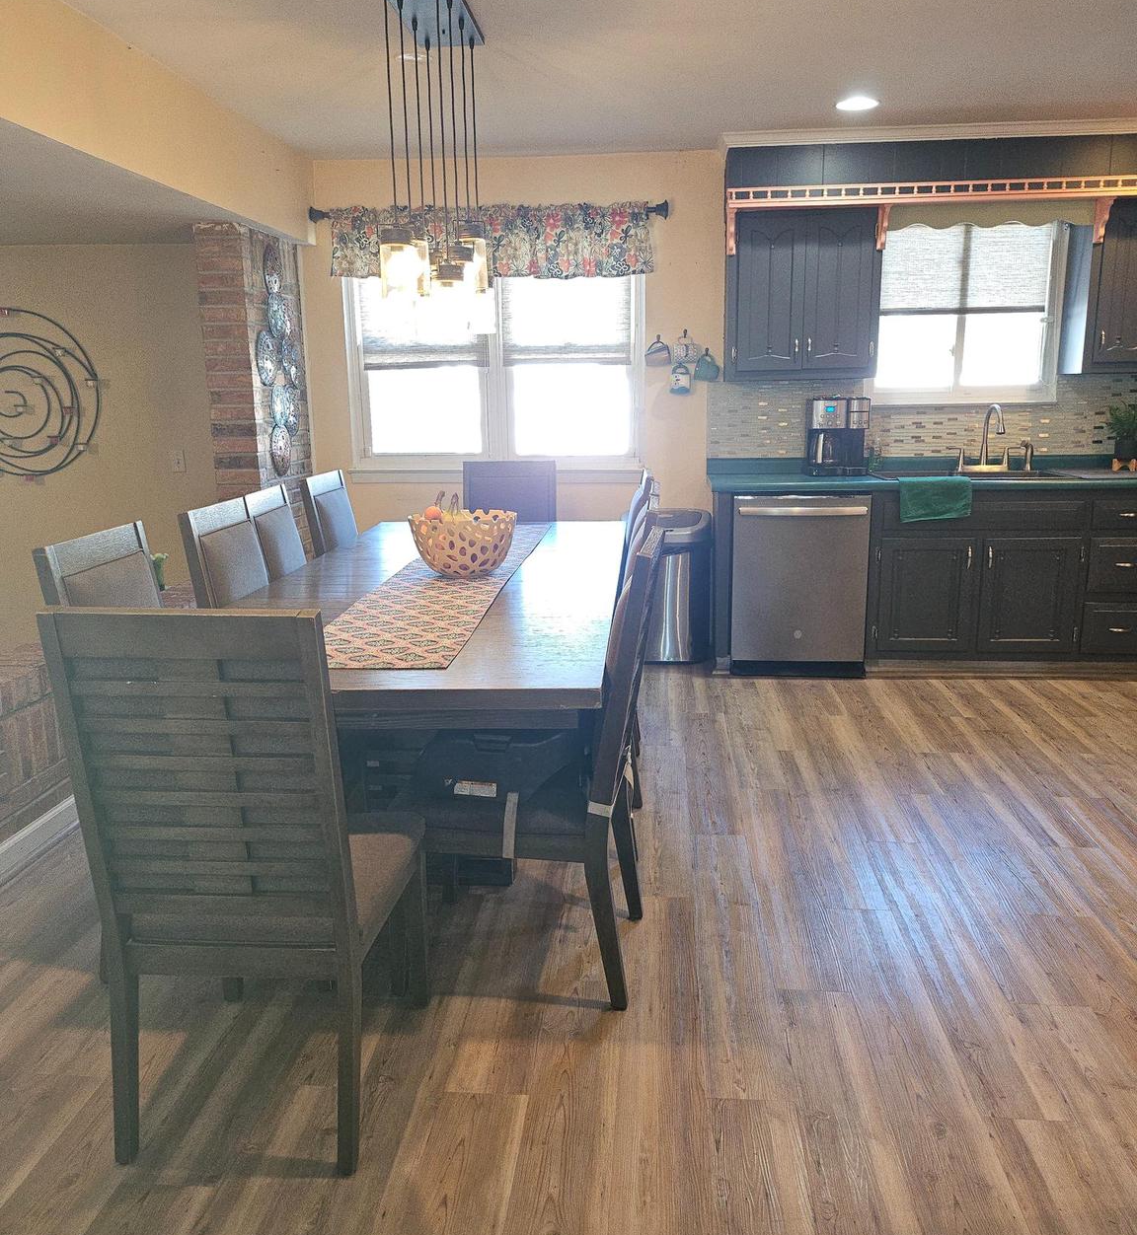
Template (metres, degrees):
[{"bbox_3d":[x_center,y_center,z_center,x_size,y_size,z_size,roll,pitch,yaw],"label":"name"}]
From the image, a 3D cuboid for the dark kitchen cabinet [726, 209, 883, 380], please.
[{"bbox_3d":[1.051,-1.487,4.832,0.665,0.761,0.317,0,13,5],"label":"dark kitchen cabinet"}]

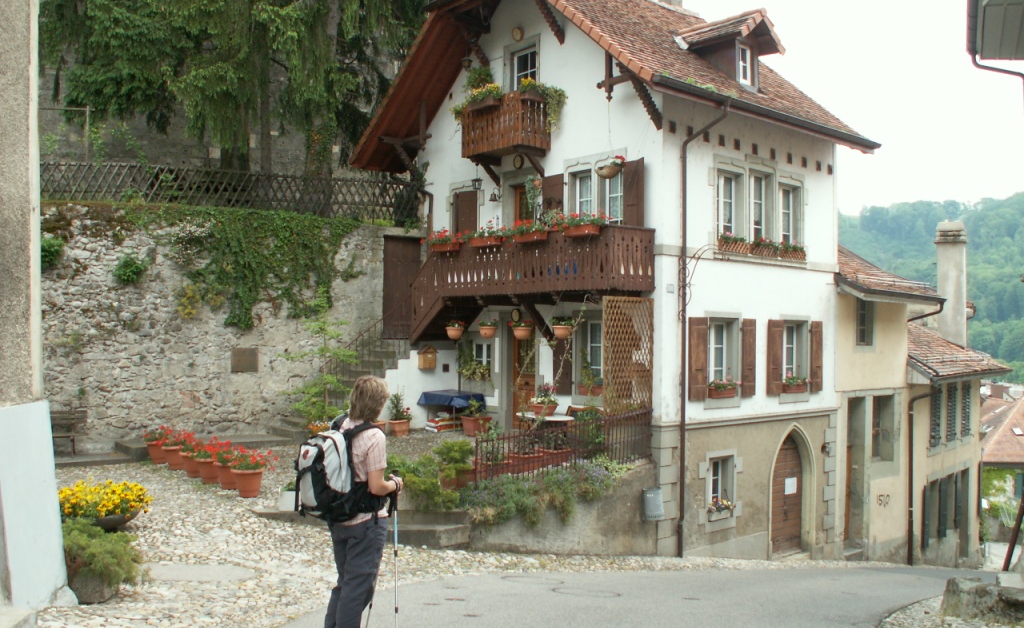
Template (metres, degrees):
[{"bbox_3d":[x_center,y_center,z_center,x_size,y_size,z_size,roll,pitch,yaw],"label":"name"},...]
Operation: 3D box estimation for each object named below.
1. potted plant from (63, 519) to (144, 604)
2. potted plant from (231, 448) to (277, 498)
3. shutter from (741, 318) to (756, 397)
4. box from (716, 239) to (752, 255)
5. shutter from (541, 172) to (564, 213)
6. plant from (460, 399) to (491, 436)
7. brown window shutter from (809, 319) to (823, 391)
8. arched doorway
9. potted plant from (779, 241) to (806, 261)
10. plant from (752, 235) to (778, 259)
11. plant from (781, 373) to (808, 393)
[{"bbox_3d":[-2.716,1.616,6.800,0.590,0.550,0.550,1,-1,-22],"label":"potted plant"},{"bbox_3d":[-2.893,1.763,11.585,0.480,0.550,0.480,1,-1,-14],"label":"potted plant"},{"bbox_3d":[4.235,0.776,18.463,0.050,1.351,0.468,-1,-2,44],"label":"shutter"},{"bbox_3d":[3.860,-1.156,18.084,0.190,0.200,0.929,-1,-2,44],"label":"box"},{"bbox_3d":[0.752,-1.778,18.500,0.050,1.380,0.570,1,-2,-39],"label":"shutter"},{"bbox_3d":[-0.619,1.810,18.388,0.440,0.683,0.440,1,-2,-39],"label":"plant"},{"bbox_3d":[5.890,0.828,20.027,0.050,1.370,0.470,-1,-2,44],"label":"brown window shutter"},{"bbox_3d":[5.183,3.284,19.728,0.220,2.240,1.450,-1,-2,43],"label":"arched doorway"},{"bbox_3d":[5.281,-1.195,19.492,0.240,0.310,0.860,-1,-2,43],"label":"potted plant"},{"bbox_3d":[4.435,-1.195,18.332,0.230,0.380,0.850,0,-2,44],"label":"plant"},{"bbox_3d":[5.209,1.270,19.195,0.220,0.370,0.820,0,-2,44],"label":"plant"}]

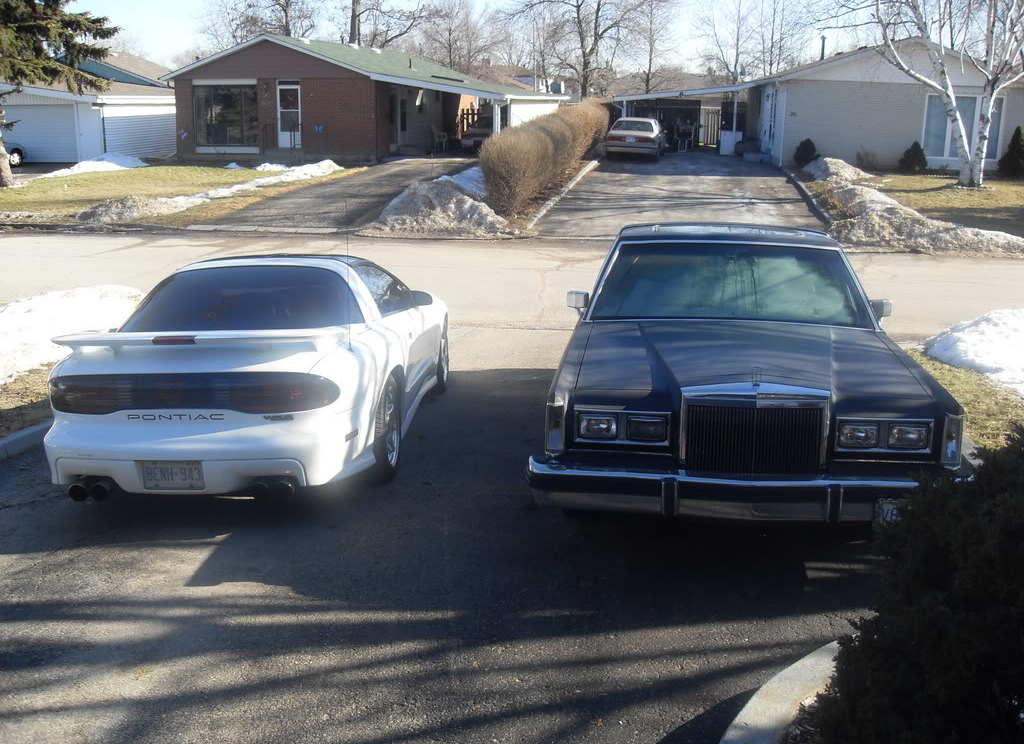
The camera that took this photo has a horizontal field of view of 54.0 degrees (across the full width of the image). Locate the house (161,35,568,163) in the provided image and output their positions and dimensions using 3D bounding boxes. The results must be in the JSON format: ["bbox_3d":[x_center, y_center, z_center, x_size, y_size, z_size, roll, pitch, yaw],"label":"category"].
[{"bbox_3d":[-4.820,-10.656,39.701,12.200,4.200,12.700,4,15,12],"label":"house"}]

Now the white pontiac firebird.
[{"bbox_3d":[-1.555,-0.220,7.410,1.890,1.300,5.000,2,12,3],"label":"white pontiac firebird"}]

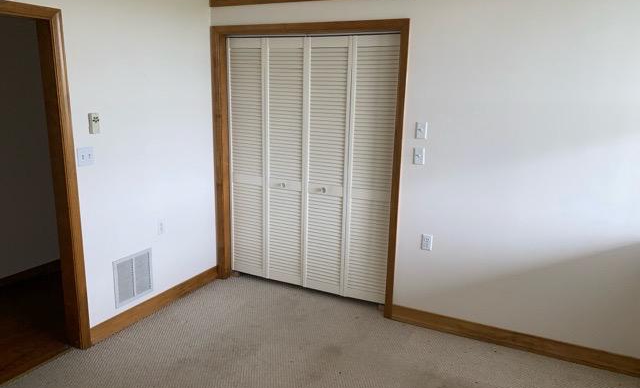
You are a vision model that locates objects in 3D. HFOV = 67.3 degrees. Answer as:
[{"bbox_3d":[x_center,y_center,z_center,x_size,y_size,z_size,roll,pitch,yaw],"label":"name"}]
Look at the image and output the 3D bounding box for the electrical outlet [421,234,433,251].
[{"bbox_3d":[0.767,0.352,3.447,0.073,0.118,0.014,8,14,26],"label":"electrical outlet"}]

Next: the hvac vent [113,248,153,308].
[{"bbox_3d":[-1.342,0.607,3.493,0.018,0.347,0.350,8,14,26],"label":"hvac vent"}]

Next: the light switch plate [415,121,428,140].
[{"bbox_3d":[0.699,-0.435,3.312,0.074,0.116,0.015,8,14,26],"label":"light switch plate"}]

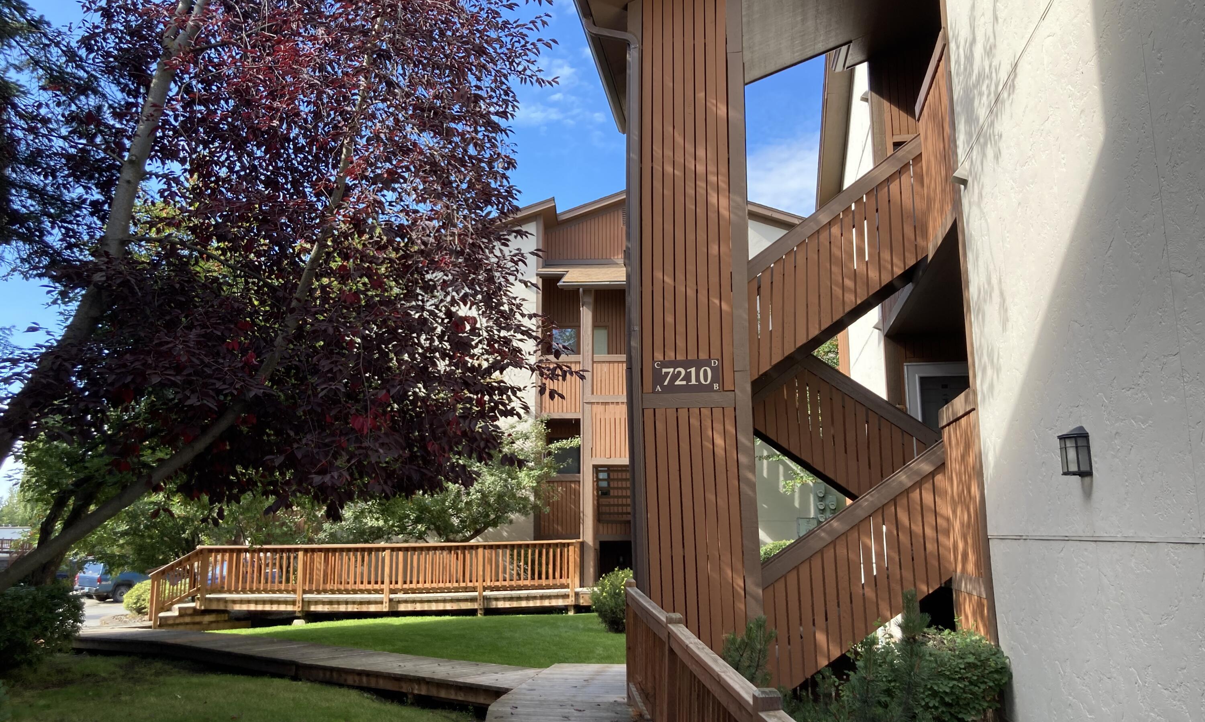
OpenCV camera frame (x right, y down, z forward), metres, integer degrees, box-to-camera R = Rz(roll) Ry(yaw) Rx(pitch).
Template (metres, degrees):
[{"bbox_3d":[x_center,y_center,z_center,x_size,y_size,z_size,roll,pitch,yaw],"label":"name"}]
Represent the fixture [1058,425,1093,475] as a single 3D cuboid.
[{"bbox_3d":[2.485,0.489,5.169,0.138,0.260,0.200,-2,-10,8],"label":"fixture"}]

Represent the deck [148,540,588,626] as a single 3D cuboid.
[{"bbox_3d":[-4.582,4.438,19.377,8.900,1.560,2.050,0,-10,0],"label":"deck"}]

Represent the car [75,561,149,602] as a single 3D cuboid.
[{"bbox_3d":[-19.961,9.489,42.208,1.800,1.750,4.950,-7,-12,32],"label":"car"}]

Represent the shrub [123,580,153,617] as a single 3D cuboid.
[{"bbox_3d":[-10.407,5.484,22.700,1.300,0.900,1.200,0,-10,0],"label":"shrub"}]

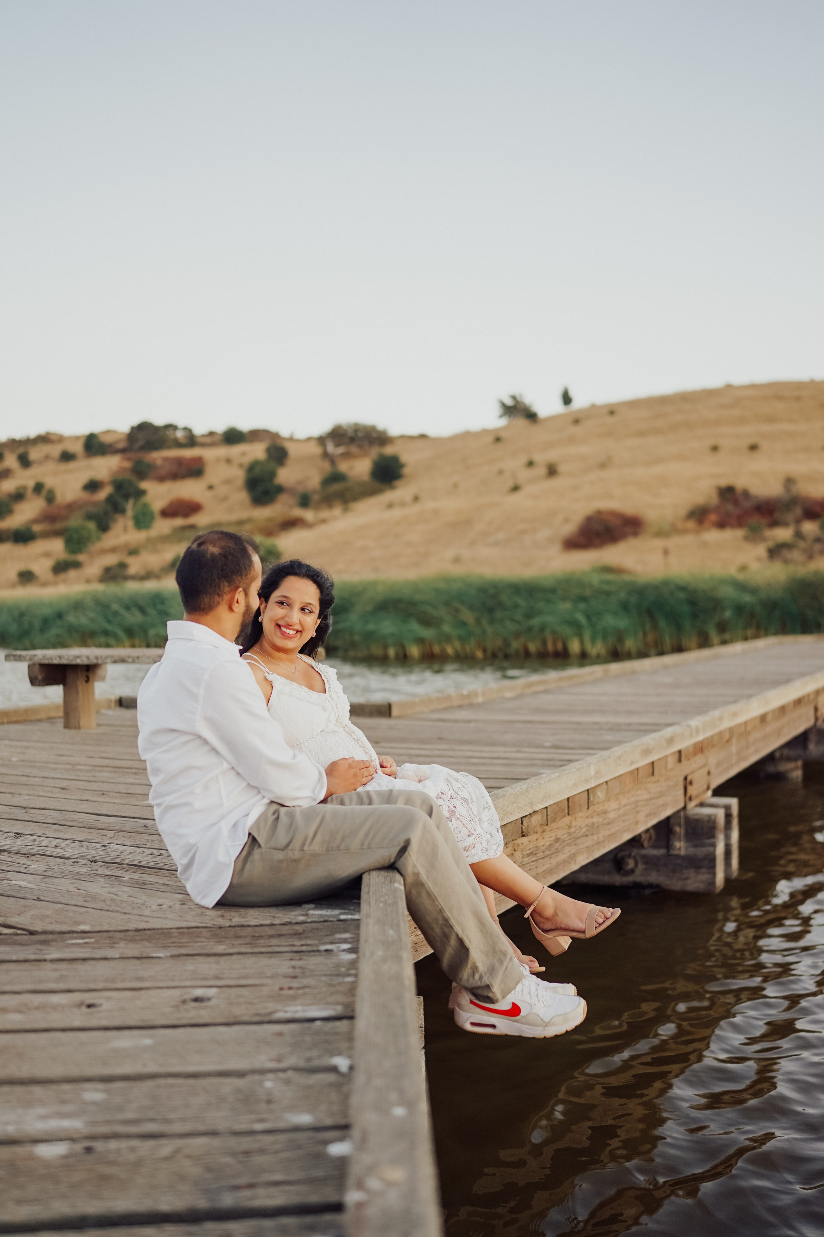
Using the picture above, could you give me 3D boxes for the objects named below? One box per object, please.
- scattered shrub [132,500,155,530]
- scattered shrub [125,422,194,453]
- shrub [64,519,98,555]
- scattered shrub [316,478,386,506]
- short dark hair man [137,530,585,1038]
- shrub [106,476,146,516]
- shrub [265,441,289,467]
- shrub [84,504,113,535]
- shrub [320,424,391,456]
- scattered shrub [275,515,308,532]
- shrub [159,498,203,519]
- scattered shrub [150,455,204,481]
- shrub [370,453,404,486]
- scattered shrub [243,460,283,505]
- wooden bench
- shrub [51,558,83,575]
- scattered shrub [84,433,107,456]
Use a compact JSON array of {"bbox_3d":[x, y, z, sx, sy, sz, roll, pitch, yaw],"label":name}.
[{"bbox_3d":[-18.326,-7.084,82.000,1.582,2.109,1.582,-1,1,0],"label":"scattered shrub"},{"bbox_3d":[-33.572,-24.110,160.000,9.000,4.110,5.850,0,2,0],"label":"scattered shrub"},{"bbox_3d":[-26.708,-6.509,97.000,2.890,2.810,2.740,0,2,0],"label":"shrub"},{"bbox_3d":[-6.179,-12.795,122.000,7.060,2.940,4.240,0,2,0],"label":"scattered shrub"},{"bbox_3d":[-0.115,0.365,2.800,0.980,1.130,0.600,-1,1,-14],"label":"short dark hair man"},{"bbox_3d":[-20.703,-8.845,87.000,2.938,2.937,2.938,-1,1,0],"label":"shrub"},{"bbox_3d":[-16.657,-20.220,148.000,2.860,2.970,2.710,0,2,0],"label":"shrub"},{"bbox_3d":[-27.695,-8.817,106.000,2.560,2.730,2.430,0,2,0],"label":"shrub"},{"bbox_3d":[-5.689,-18.090,122.000,6.866,3.334,5.836,-1,1,0],"label":"shrub"},{"bbox_3d":[-10.810,-8.549,108.000,3.040,1.560,2.280,0,2,0],"label":"scattered shrub"},{"bbox_3d":[-21.904,-10.490,114.000,4.220,2.020,3.160,0,2,0],"label":"shrub"},{"bbox_3d":[-20.512,-13.080,105.000,4.727,2.278,4.018,-1,1,0],"label":"scattered shrub"},{"bbox_3d":[-2.112,-12.789,103.000,2.898,2.814,2.898,-1,1,0],"label":"shrub"},{"bbox_3d":[-15.476,-14.215,125.000,4.020,4.820,3.820,0,2,0],"label":"scattered shrub"},{"bbox_3d":[-1.400,0.410,6.800,1.750,0.420,0.650,0,1,8],"label":"wooden bench"},{"bbox_3d":[-19.543,-2.951,68.000,1.804,0.929,1.533,-1,1,0],"label":"shrub"},{"bbox_3d":[-39.553,-21.699,150.000,2.890,3.010,2.750,0,2,0],"label":"scattered shrub"}]

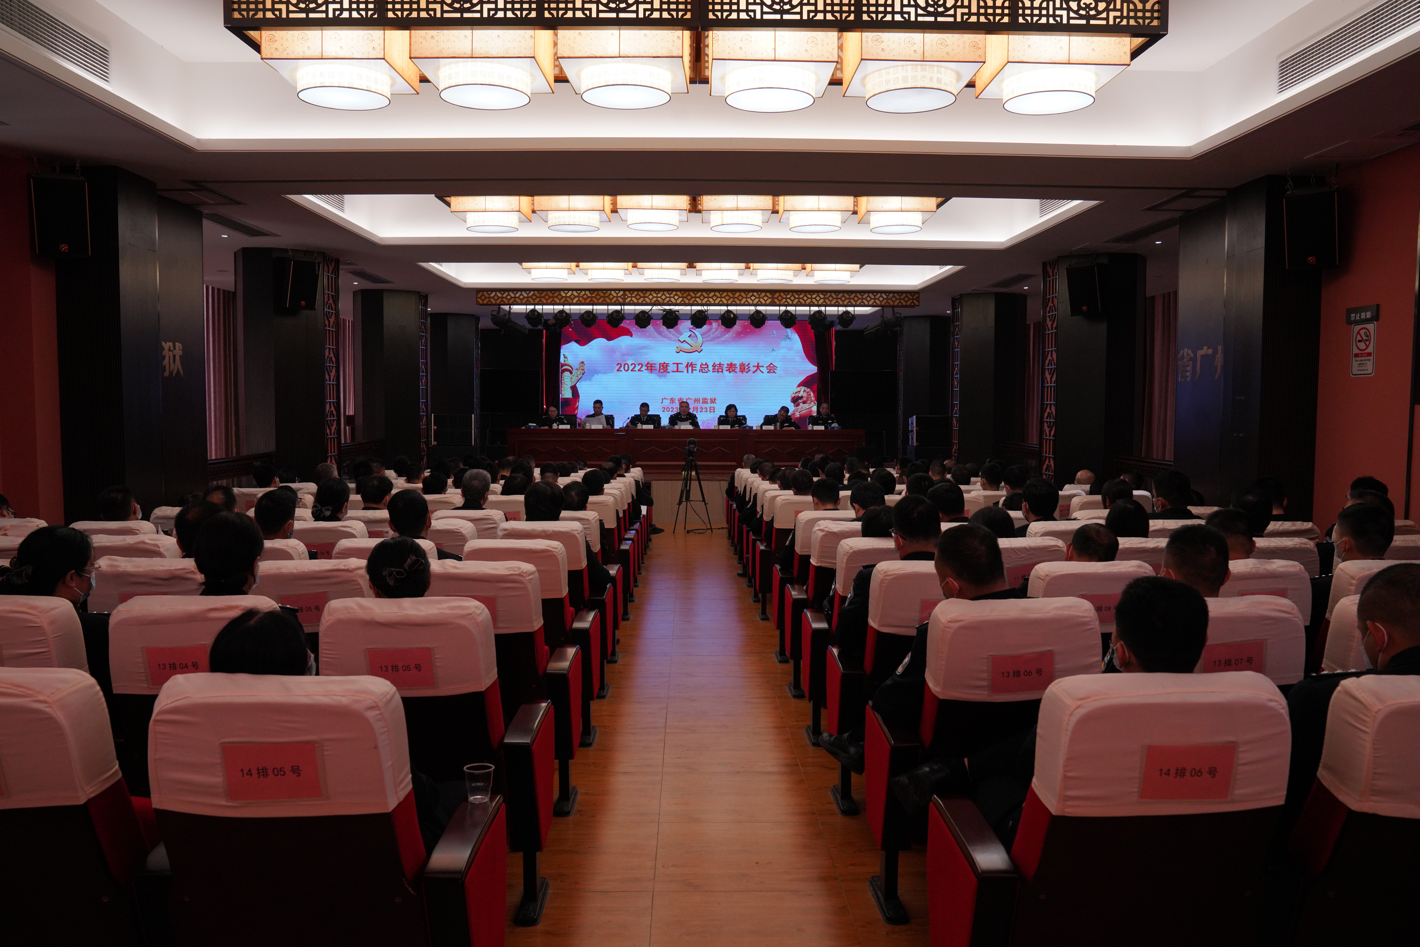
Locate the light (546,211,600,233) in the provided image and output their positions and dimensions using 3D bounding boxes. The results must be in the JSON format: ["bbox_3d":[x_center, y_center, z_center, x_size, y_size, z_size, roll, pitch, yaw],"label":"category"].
[{"bbox_3d":[-1.362,-2.517,10.296,0.523,0.127,0.523,0,4,-1],"label":"light"}]

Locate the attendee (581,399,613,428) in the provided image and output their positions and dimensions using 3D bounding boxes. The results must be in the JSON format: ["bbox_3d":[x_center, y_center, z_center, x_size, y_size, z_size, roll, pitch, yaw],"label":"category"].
[{"bbox_3d":[-2.034,-0.686,18.643,0.550,1.300,0.750,0,4,-1],"label":"attendee"}]

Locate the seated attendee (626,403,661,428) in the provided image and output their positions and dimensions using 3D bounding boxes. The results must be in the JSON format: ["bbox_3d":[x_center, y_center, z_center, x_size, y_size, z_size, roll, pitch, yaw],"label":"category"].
[{"bbox_3d":[-1.173,-0.641,18.229,0.580,1.221,0.700,0,4,-1],"label":"seated attendee"}]

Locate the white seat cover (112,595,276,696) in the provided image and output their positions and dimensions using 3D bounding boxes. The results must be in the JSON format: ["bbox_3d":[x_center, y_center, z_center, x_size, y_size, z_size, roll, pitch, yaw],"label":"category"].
[{"bbox_3d":[-1.427,0.486,2.918,0.465,0.255,0.185,0,4,-1],"label":"white seat cover"}]

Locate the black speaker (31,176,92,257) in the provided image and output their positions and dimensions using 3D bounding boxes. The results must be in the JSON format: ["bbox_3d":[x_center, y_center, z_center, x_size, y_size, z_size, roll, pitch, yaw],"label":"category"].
[{"bbox_3d":[-4.654,-1.838,7.353,0.360,0.550,0.360,-2,16,-25],"label":"black speaker"}]

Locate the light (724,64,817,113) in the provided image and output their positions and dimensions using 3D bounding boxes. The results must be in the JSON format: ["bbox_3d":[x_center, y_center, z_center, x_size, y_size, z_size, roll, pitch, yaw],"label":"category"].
[{"bbox_3d":[0.349,-2.209,5.906,0.523,0.127,0.523,0,4,-1],"label":"light"}]

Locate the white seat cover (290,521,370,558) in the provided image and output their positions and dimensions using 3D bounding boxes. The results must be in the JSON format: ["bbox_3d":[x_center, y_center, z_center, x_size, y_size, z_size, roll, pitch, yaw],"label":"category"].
[{"bbox_3d":[-2.124,0.389,5.600,0.465,0.255,0.185,0,4,-1],"label":"white seat cover"}]

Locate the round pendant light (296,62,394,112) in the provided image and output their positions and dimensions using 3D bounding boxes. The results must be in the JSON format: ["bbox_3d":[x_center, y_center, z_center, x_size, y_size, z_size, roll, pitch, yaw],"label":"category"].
[{"bbox_3d":[-1.844,-1.948,5.179,0.460,0.112,0.460,0,4,0],"label":"round pendant light"}]

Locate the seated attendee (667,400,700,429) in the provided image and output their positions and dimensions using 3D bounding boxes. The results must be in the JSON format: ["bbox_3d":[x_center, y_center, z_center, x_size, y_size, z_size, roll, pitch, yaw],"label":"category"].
[{"bbox_3d":[-0.473,-0.675,18.561,0.580,1.270,0.700,0,4,-1],"label":"seated attendee"}]

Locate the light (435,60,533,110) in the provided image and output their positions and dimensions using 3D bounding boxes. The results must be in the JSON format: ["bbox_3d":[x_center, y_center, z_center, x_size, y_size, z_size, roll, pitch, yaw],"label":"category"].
[{"bbox_3d":[-1.267,-2.190,5.786,0.515,0.135,0.515,0,4,-1],"label":"light"}]

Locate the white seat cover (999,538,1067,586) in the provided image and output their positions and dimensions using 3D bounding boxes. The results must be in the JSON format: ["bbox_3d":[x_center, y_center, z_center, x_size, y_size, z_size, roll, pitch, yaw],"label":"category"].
[{"bbox_3d":[1.416,0.436,4.712,0.441,0.255,0.150,0,14,-1],"label":"white seat cover"}]

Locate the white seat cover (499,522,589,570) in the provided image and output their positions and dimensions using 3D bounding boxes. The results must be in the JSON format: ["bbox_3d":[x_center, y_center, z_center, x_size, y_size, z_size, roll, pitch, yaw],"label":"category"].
[{"bbox_3d":[-0.877,0.379,5.412,0.440,0.240,0.155,0,12,2],"label":"white seat cover"}]

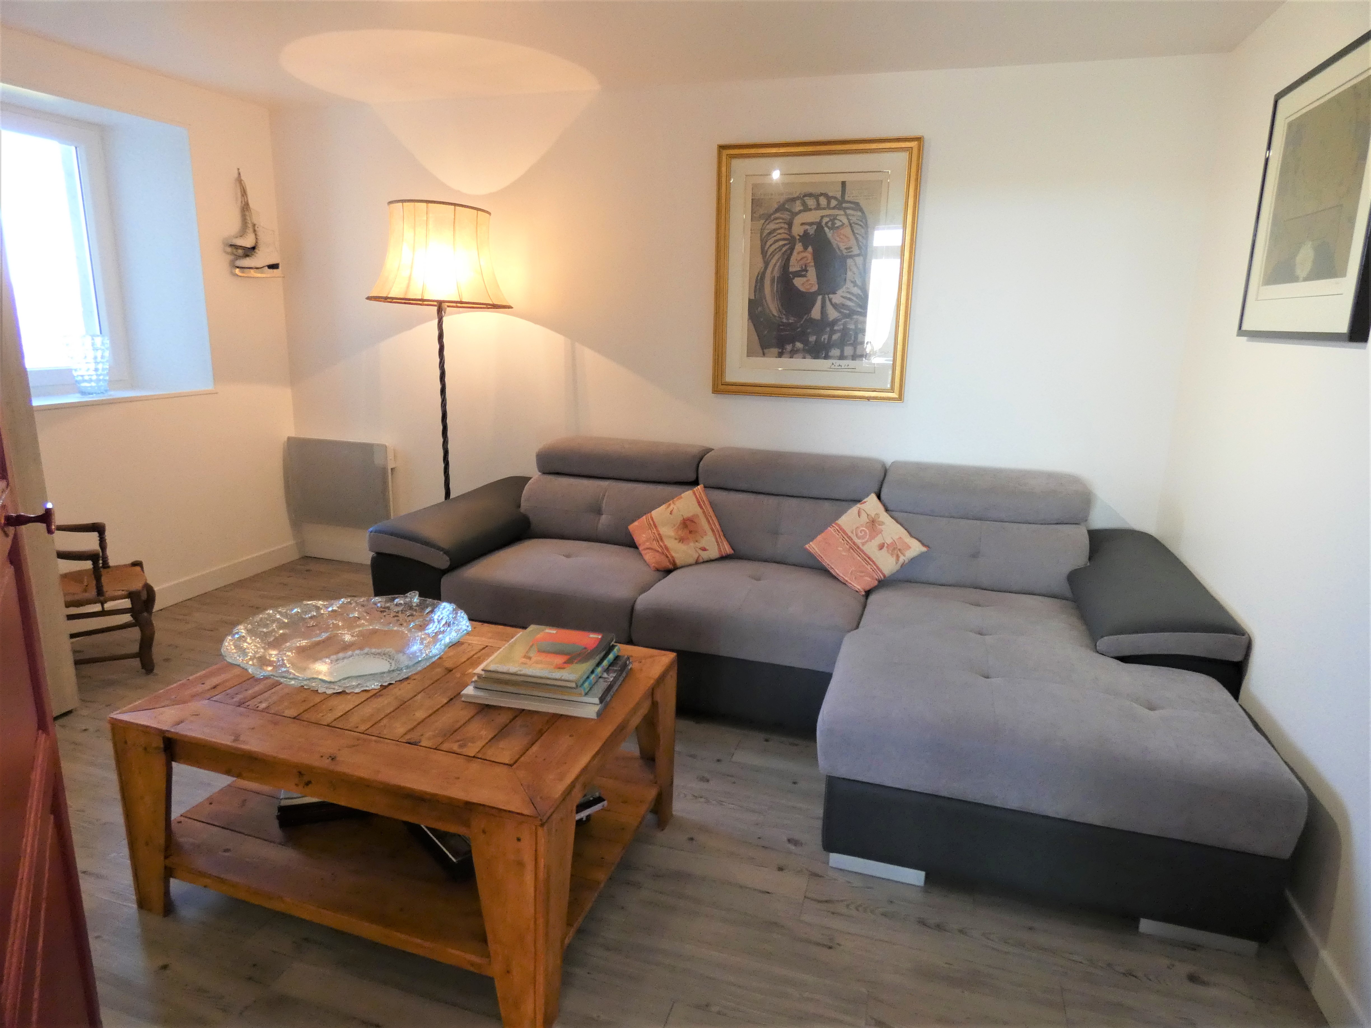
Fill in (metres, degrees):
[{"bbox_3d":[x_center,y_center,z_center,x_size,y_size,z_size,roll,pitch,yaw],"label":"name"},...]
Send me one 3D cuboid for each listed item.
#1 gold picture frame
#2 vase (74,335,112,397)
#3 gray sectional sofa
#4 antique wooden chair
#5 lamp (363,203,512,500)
[{"bbox_3d":[0.514,-0.982,3.242,0.804,1.002,0.034,5,14,17],"label":"gold picture frame"},{"bbox_3d":[-2.554,-0.636,3.373,0.155,0.252,0.155,5,14,17],"label":"vase"},{"bbox_3d":[0.209,0.283,2.666,2.699,0.819,1.572,5,14,17],"label":"gray sectional sofa"},{"bbox_3d":[-2.254,0.214,2.942,0.406,0.721,0.406,-7,16,-30],"label":"antique wooden chair"},{"bbox_3d":[-1.066,-0.436,3.520,0.595,1.759,0.595,5,14,17],"label":"lamp"}]

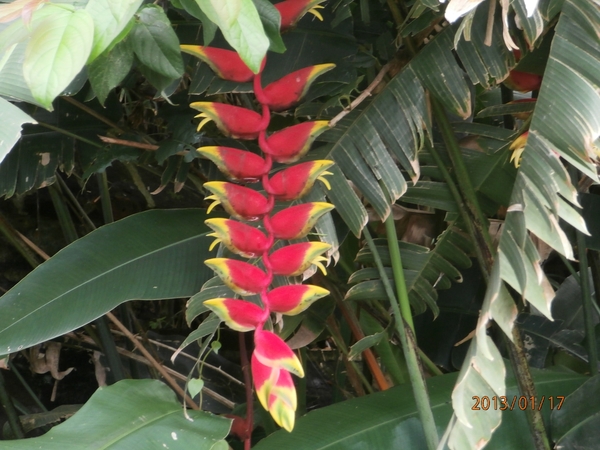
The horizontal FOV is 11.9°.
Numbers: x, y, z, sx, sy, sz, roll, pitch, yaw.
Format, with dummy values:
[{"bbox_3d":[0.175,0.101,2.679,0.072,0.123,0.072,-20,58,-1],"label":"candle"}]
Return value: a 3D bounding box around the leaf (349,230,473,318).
[{"bbox_3d":[0.129,0.055,3.400,0.150,0.105,0.075,0,5,0],"label":"leaf"}]

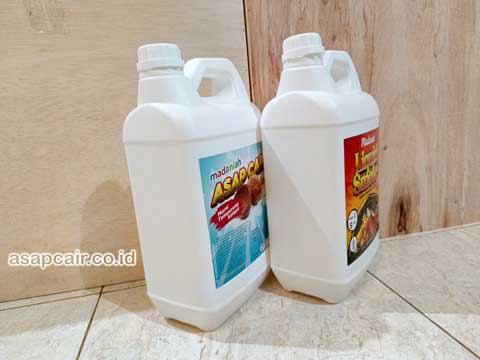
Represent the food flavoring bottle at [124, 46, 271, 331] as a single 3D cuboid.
[{"bbox_3d":[-0.048,0.005,0.406,0.124,0.320,0.157,3,15,36],"label":"food flavoring bottle"}]

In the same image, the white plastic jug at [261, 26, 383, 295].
[{"bbox_3d":[0.113,-0.016,0.435,0.124,0.320,0.157,5,16,39],"label":"white plastic jug"}]

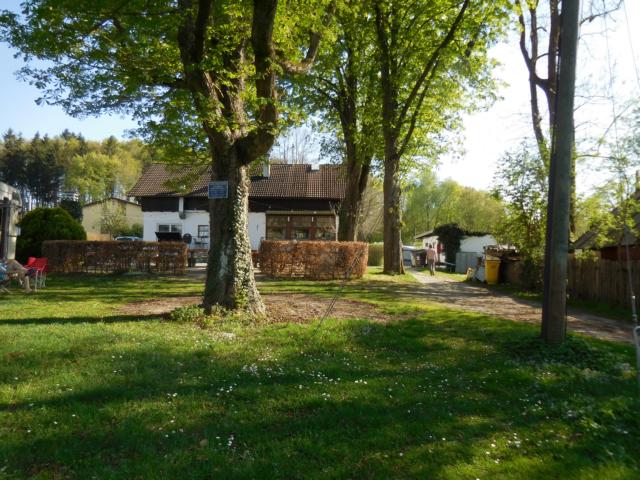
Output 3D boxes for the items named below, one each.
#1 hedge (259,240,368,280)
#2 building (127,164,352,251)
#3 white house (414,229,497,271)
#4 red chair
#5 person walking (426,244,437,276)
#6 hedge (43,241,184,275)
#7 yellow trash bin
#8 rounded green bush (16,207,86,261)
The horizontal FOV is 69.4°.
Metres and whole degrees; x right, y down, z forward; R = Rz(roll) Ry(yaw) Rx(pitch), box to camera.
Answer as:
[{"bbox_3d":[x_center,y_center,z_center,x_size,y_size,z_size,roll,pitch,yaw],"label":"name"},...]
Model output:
[{"bbox_3d":[-0.283,0.861,20.100,4.700,1.650,1.000,1,-1,0],"label":"hedge"},{"bbox_3d":[-5.400,-2.550,34.200,14.200,6.800,8.600,1,-1,-1],"label":"building"},{"bbox_3d":[9.800,0.500,31.800,4.100,2.750,5.500,1,-1,-12],"label":"white house"},{"bbox_3d":[-8.436,1.023,13.900,0.550,0.920,0.550,1,-1,-7],"label":"red chair"},{"bbox_3d":[6.031,1.093,25.000,0.520,1.700,0.420,0,-1,7],"label":"person walking"},{"bbox_3d":[-9.734,0.809,22.000,6.900,1.550,1.000,1,-1,0],"label":"hedge"},{"bbox_3d":[6.606,1.187,17.700,0.600,1.080,0.720,0,-1,19],"label":"yellow trash bin"},{"bbox_3d":[-13.942,-0.182,24.000,3.600,3.100,3.400,1,-1,0],"label":"rounded green bush"}]

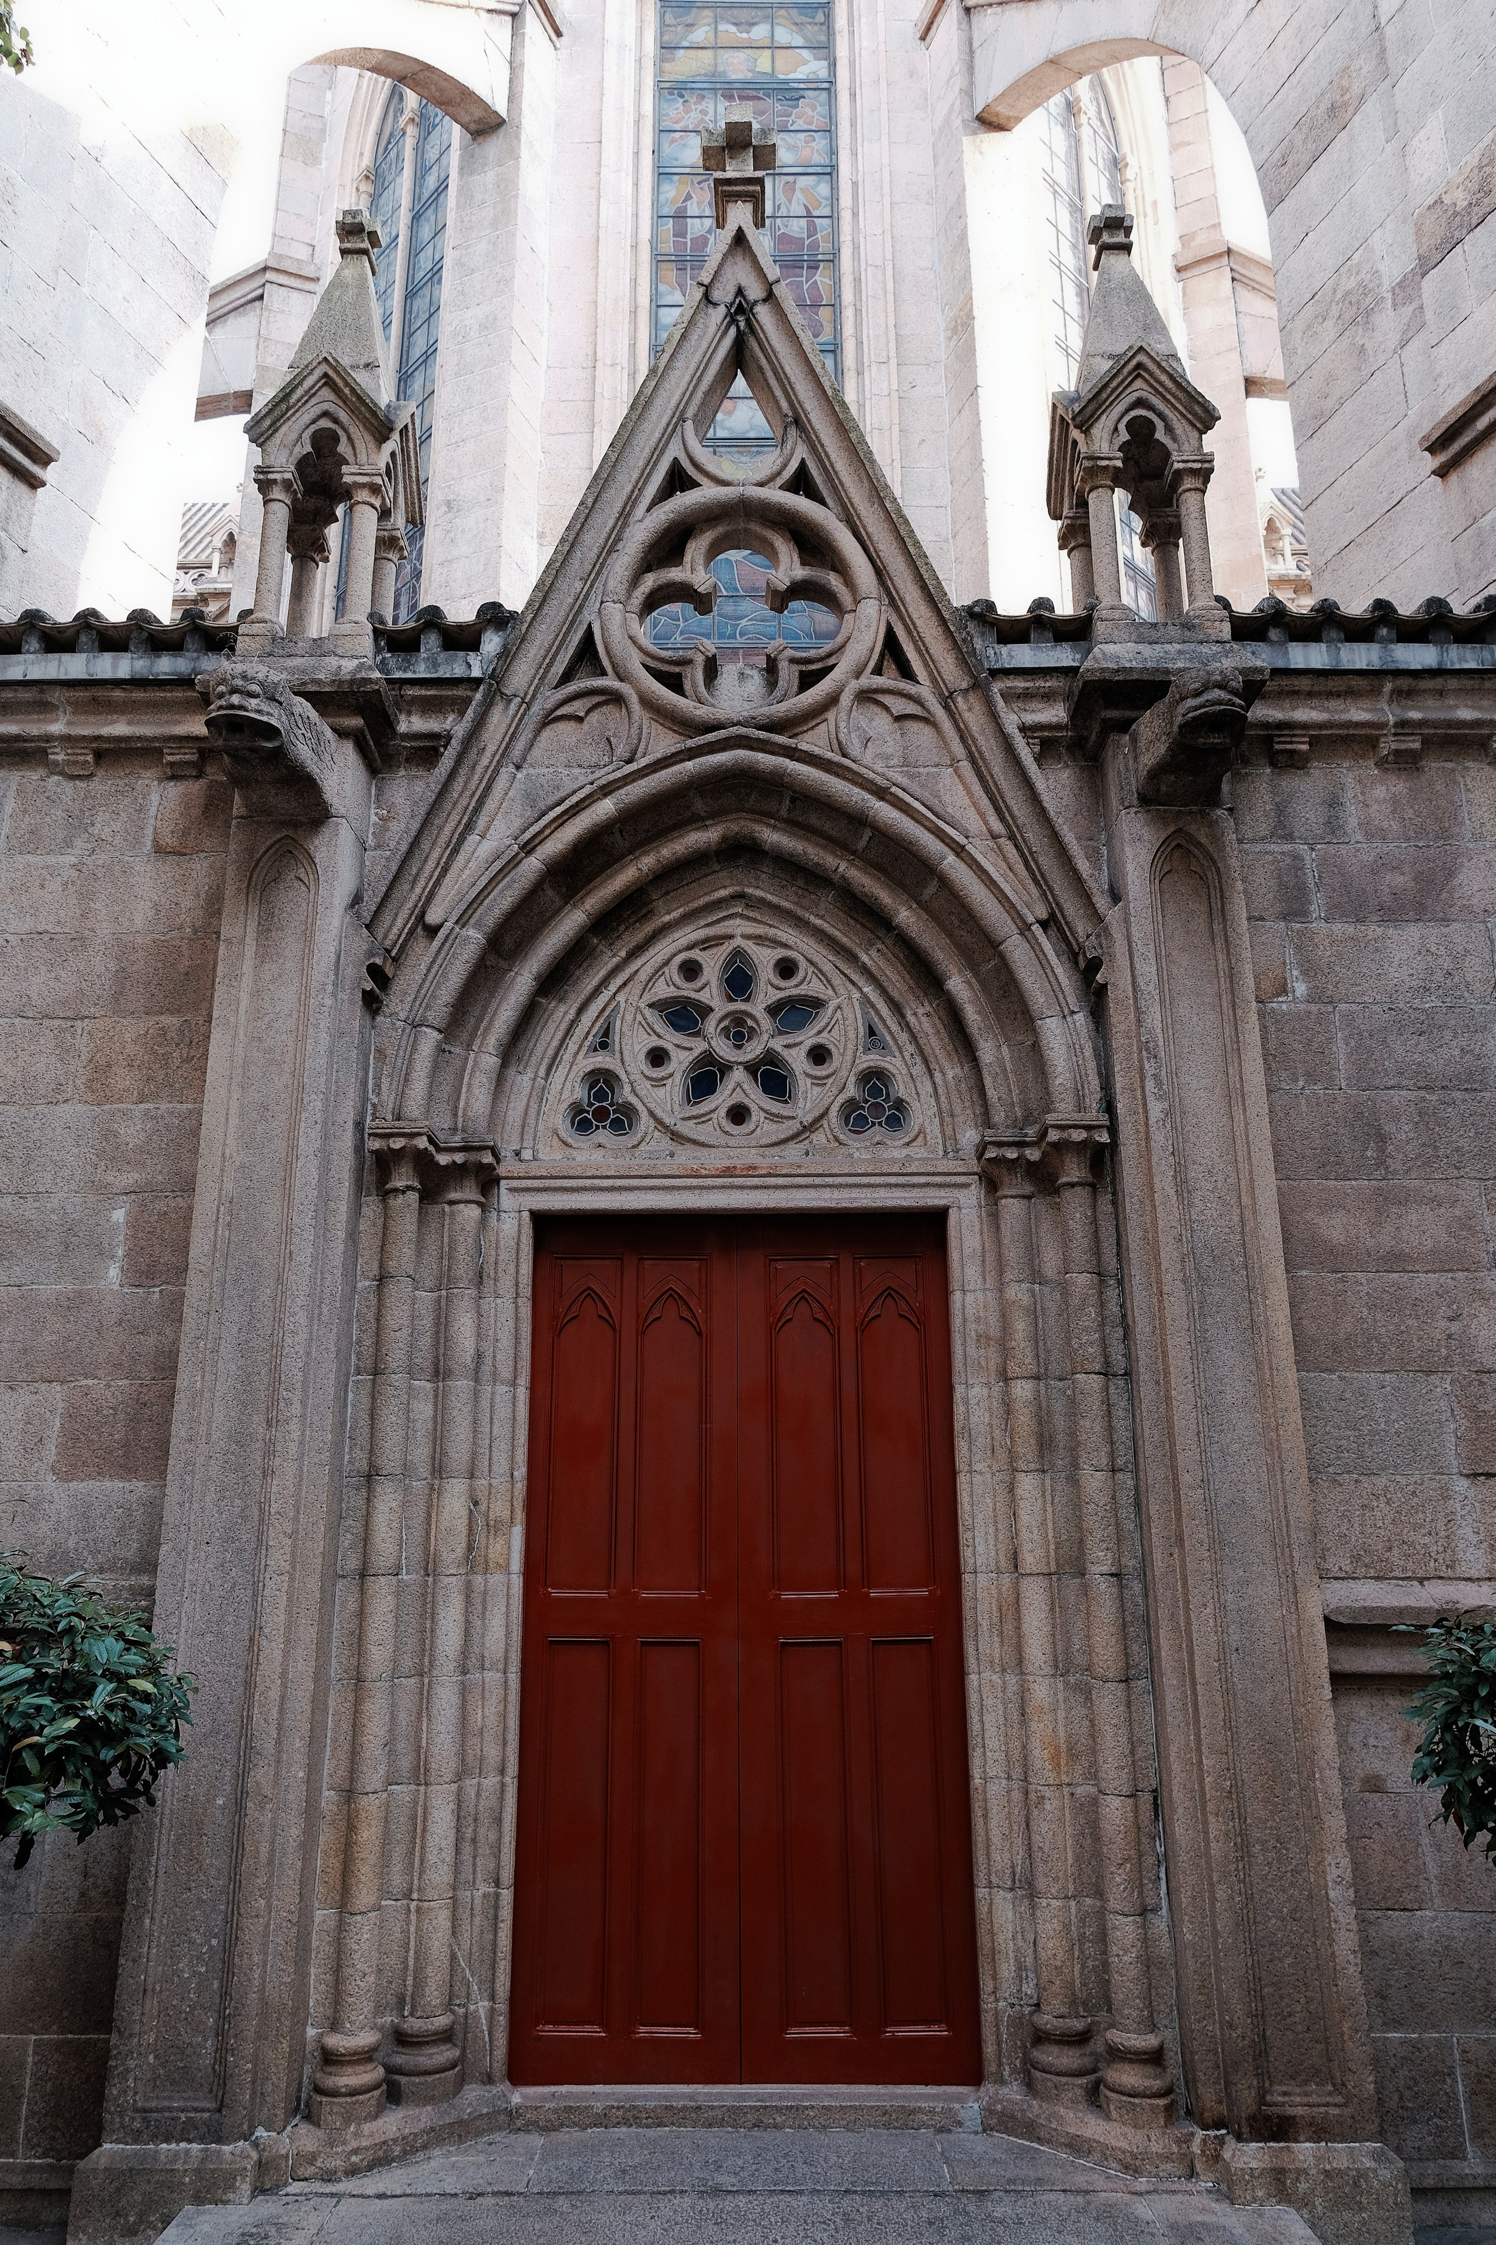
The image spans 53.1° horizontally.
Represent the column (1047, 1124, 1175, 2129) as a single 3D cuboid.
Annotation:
[{"bbox_3d":[1.131,1.458,4.740,0.200,2.940,0.200,0,-16,1],"label":"column"}]

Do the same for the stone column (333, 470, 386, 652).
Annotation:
[{"bbox_3d":[-1.406,-2.022,5.445,0.140,0.738,0.140,0,-16,0],"label":"stone column"}]

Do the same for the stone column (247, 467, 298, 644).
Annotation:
[{"bbox_3d":[-1.719,-2.020,5.444,0.140,0.738,0.140,0,-16,0],"label":"stone column"}]

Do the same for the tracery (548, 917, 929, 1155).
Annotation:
[{"bbox_3d":[-0.039,-0.307,5.381,1.335,0.870,0.130,0,-16,1],"label":"tracery"}]

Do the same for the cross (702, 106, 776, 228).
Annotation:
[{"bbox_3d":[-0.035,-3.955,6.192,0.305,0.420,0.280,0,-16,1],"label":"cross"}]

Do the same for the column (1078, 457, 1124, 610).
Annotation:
[{"bbox_3d":[1.348,-2.180,5.639,0.150,0.660,0.155,0,-16,1],"label":"column"}]

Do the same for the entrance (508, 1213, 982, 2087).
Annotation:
[{"bbox_3d":[-0.019,1.645,4.961,1.460,2.700,0.150,0,-16,1],"label":"entrance"}]

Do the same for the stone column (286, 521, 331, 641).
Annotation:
[{"bbox_3d":[-1.726,-1.926,5.769,0.140,0.738,0.140,0,-16,0],"label":"stone column"}]

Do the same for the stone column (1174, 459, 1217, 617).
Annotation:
[{"bbox_3d":[1.690,-2.182,5.636,0.150,0.660,0.155,0,-16,1],"label":"stone column"}]

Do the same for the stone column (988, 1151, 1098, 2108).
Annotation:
[{"bbox_3d":[0.938,1.503,4.896,0.200,2.940,0.200,0,-16,1],"label":"stone column"}]

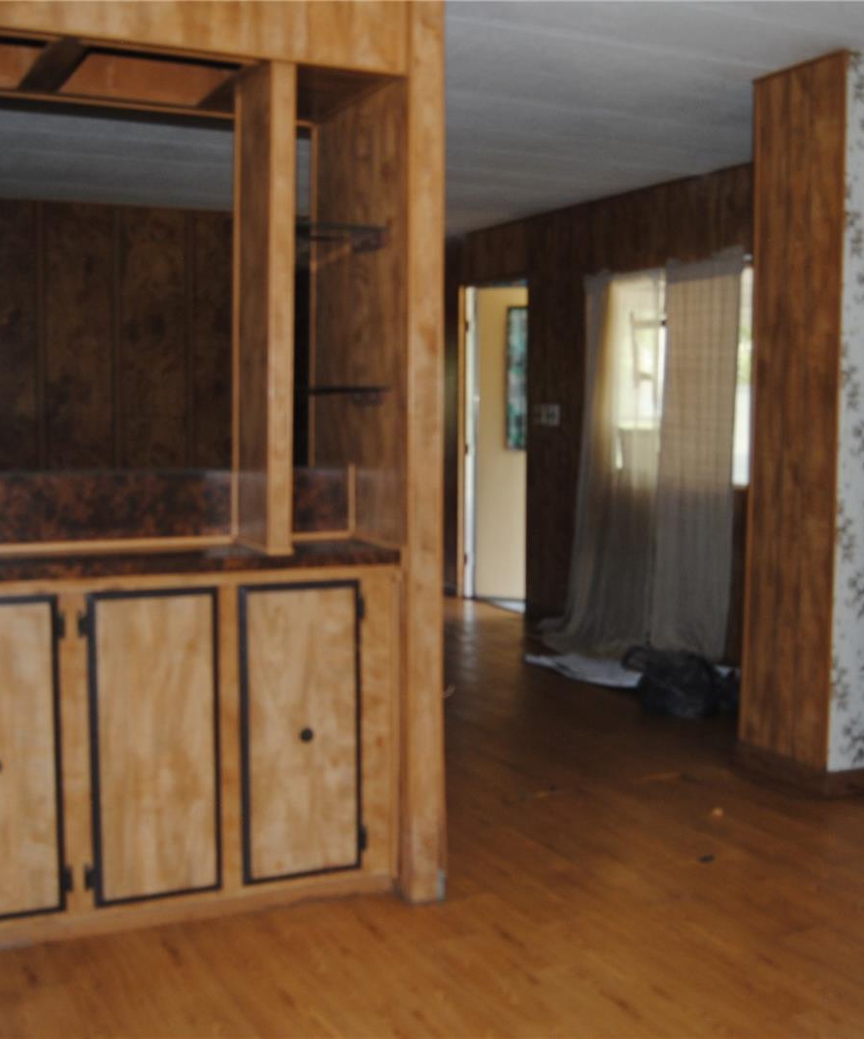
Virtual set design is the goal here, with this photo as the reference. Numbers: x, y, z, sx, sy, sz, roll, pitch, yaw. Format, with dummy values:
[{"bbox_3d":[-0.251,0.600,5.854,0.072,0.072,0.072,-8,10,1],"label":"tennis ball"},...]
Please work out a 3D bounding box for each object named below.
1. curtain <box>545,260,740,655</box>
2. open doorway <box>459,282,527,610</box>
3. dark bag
[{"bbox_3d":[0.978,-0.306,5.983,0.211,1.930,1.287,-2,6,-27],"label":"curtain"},{"bbox_3d":[0.396,-0.473,7.561,0.105,1.977,0.866,-2,6,-27],"label":"open doorway"},{"bbox_3d":[1.048,0.645,4.974,0.398,0.199,0.374,-2,6,-26],"label":"dark bag"}]

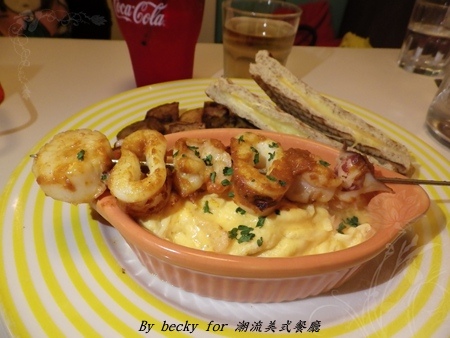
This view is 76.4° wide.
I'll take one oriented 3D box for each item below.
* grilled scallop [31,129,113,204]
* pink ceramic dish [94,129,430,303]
[{"bbox_3d":[-0.080,-0.001,0.153,0.037,0.018,0.037,3,44,-2],"label":"grilled scallop"},{"bbox_3d":[0.011,0.022,0.176,0.205,0.042,0.118,4,37,2],"label":"pink ceramic dish"}]

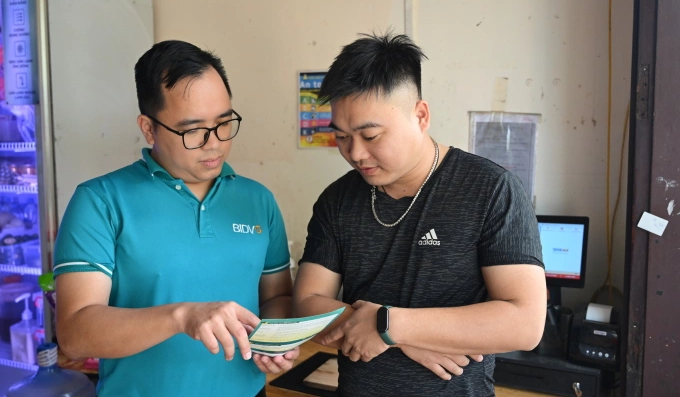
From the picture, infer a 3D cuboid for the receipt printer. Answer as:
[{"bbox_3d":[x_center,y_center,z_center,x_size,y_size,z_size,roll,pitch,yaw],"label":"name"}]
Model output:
[{"bbox_3d":[0.819,0.416,1.979,0.160,0.150,0.200,3,6,38],"label":"receipt printer"}]

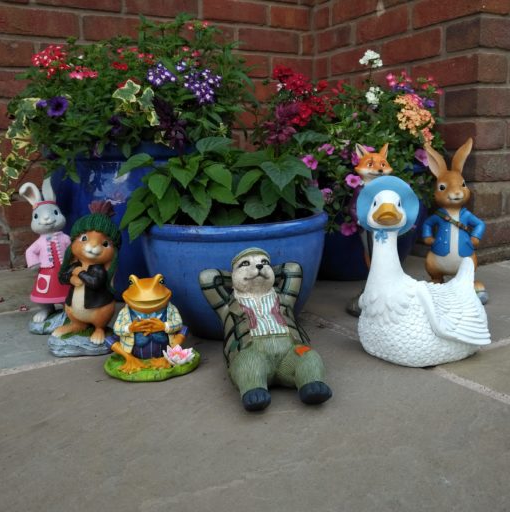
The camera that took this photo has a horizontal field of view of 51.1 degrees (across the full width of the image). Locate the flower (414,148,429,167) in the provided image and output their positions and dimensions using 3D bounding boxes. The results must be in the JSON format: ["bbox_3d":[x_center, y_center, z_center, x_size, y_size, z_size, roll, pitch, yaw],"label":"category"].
[{"bbox_3d":[0.365,-0.216,1.170,0.037,0.038,0.025,-5,12,-20],"label":"flower"}]

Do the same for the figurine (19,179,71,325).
[{"bbox_3d":[-0.343,-0.003,0.902,0.097,0.256,0.085,-5,12,-16],"label":"figurine"}]

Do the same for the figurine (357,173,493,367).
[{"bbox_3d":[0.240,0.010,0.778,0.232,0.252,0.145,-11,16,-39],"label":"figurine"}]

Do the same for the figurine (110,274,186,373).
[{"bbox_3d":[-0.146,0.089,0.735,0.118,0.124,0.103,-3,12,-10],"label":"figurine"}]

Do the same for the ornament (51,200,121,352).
[{"bbox_3d":[-0.247,0.030,0.813,0.115,0.223,0.095,0,12,8],"label":"ornament"}]

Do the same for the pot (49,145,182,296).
[{"bbox_3d":[-0.273,-0.080,1.117,0.310,0.300,0.310,-4,13,-14],"label":"pot"}]

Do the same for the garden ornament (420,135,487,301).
[{"bbox_3d":[0.377,-0.066,0.995,0.125,0.302,0.115,2,13,15],"label":"garden ornament"}]

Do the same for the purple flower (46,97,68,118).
[{"bbox_3d":[-0.369,-0.278,0.992,0.044,0.040,0.025,-3,4,-10],"label":"purple flower"}]

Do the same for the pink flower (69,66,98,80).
[{"bbox_3d":[-0.347,-0.370,1.080,0.058,0.032,0.045,-2,12,-5],"label":"pink flower"}]

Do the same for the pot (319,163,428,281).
[{"bbox_3d":[0.247,-0.085,1.255,0.302,0.248,0.302,-1,12,0],"label":"pot"}]

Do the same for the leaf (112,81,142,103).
[{"bbox_3d":[-0.255,-0.327,1.060,0.060,0.045,0.030,-2,12,-5],"label":"leaf"}]

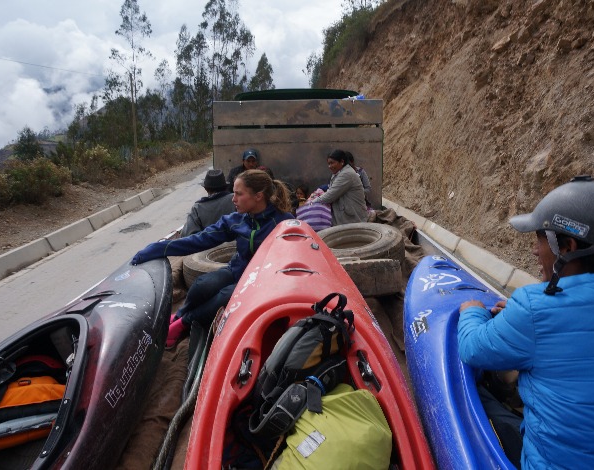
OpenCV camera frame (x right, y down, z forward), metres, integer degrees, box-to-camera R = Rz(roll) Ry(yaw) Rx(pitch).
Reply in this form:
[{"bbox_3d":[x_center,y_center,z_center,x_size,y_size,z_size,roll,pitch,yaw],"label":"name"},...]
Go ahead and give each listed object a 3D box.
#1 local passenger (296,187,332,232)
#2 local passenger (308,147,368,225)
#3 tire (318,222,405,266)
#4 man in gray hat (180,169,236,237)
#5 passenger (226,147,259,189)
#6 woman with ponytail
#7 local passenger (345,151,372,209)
[{"bbox_3d":[0.145,-0.234,4.700,0.420,0.600,0.450,3,10,17],"label":"local passenger"},{"bbox_3d":[0.415,-0.388,4.658,0.660,0.900,0.460,-3,10,-14],"label":"local passenger"},{"bbox_3d":[0.516,0.147,4.112,0.830,0.230,0.830,-8,21,0],"label":"tire"},{"bbox_3d":[-0.681,-0.175,4.470,0.530,0.900,0.620,4,11,21],"label":"man in gray hat"},{"bbox_3d":[-0.526,-0.506,5.414,0.520,0.950,0.600,0,10,0],"label":"passenger"},{"bbox_3d":[-0.444,0.095,2.420,0.740,0.850,0.680,-9,13,-40],"label":"woman with ponytail"},{"bbox_3d":[0.632,-0.469,5.224,0.450,0.900,0.520,4,11,24],"label":"local passenger"}]

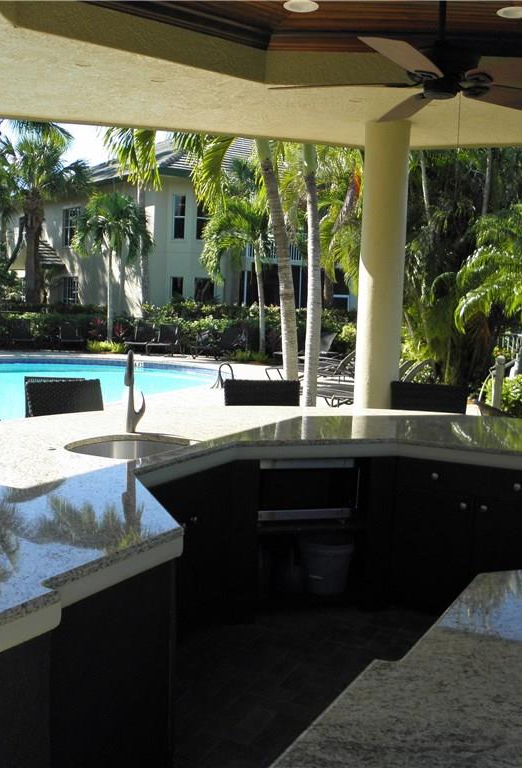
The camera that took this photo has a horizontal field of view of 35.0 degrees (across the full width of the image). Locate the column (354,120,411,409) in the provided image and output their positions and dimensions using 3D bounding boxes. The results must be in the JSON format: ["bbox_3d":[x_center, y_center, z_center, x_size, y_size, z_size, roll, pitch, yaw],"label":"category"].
[{"bbox_3d":[0.893,-0.425,6.261,0.330,2.990,0.330,2,5,5],"label":"column"}]

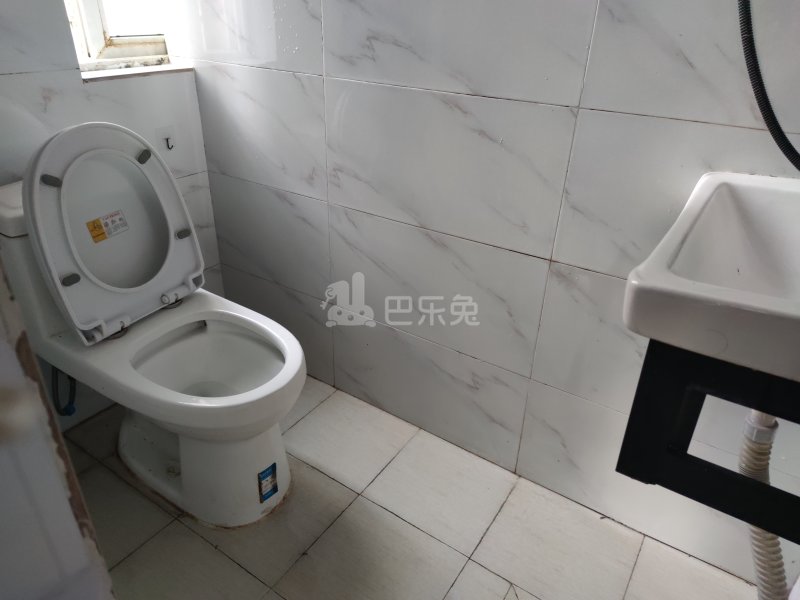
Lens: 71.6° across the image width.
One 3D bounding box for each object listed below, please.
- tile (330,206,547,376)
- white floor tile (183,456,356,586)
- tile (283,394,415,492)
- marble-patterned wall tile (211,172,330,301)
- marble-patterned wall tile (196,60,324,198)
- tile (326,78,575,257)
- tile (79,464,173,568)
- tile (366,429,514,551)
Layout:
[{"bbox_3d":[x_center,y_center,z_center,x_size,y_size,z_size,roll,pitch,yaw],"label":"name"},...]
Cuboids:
[{"bbox_3d":[0.063,-0.036,1.362,0.599,0.300,0.012,19,33,28],"label":"tile"},{"bbox_3d":[-0.309,0.496,1.322,0.304,0.012,0.298,19,33,28],"label":"white floor tile"},{"bbox_3d":[-0.146,0.383,1.540,0.304,0.012,0.293,19,33,28],"label":"tile"},{"bbox_3d":[-0.378,-0.189,1.615,0.461,0.300,0.012,19,33,28],"label":"marble-patterned wall tile"},{"bbox_3d":[-0.369,-0.453,1.475,0.462,0.304,0.012,19,33,28],"label":"marble-patterned wall tile"},{"bbox_3d":[0.073,-0.302,1.223,0.600,0.304,0.012,19,33,28],"label":"tile"},{"bbox_3d":[-0.727,0.523,1.245,0.304,0.012,0.300,19,33,28],"label":"tile"},{"bbox_3d":[0.107,0.469,1.396,0.304,0.012,0.293,19,33,28],"label":"tile"}]

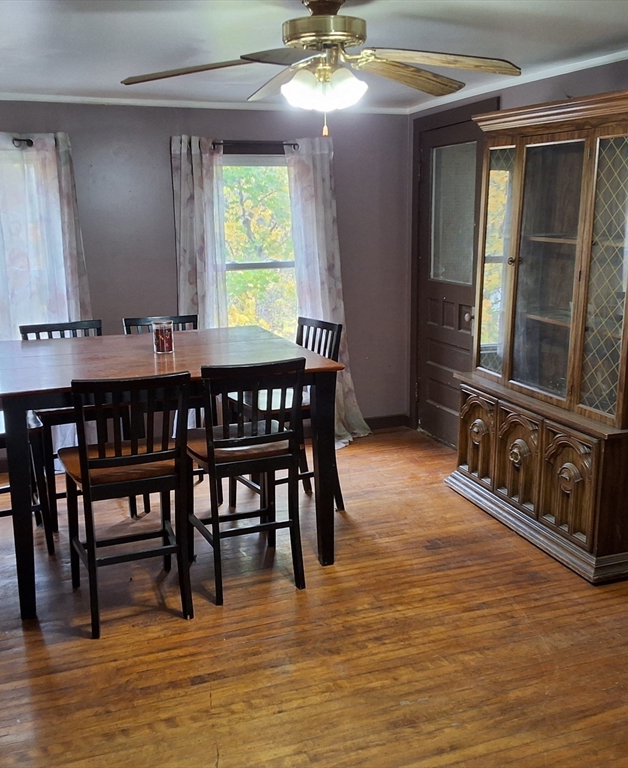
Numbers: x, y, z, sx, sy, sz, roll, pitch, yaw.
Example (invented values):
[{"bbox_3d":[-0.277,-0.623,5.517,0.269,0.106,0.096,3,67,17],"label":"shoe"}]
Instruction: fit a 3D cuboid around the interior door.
[{"bbox_3d":[0.886,-0.603,5.378,0.050,2.060,0.820,-5,12,-20],"label":"interior door"}]

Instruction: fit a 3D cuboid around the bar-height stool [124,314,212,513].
[{"bbox_3d":[-0.765,0.150,4.502,0.450,0.980,0.510,-4,12,-15],"label":"bar-height stool"}]

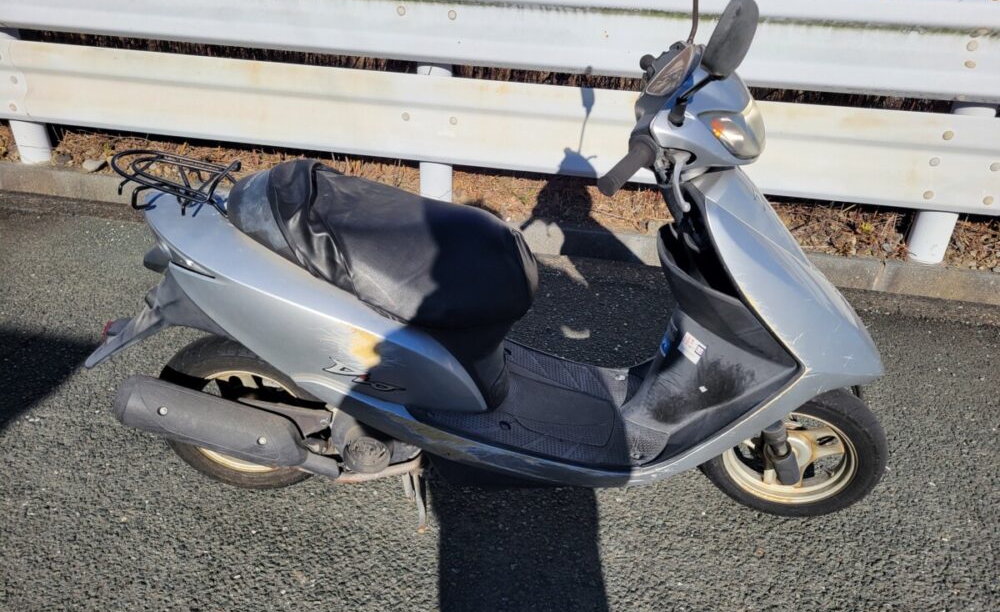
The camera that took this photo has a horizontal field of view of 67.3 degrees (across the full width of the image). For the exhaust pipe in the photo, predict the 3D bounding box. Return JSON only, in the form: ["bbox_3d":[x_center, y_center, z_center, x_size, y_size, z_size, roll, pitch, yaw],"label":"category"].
[{"bbox_3d":[-0.532,0.246,1.487,0.436,0.125,0.120,19,27,-10],"label":"exhaust pipe"}]

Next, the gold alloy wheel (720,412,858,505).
[{"bbox_3d":[0.643,0.323,1.678,0.277,0.277,0.075,8,36,11],"label":"gold alloy wheel"}]

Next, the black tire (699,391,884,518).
[{"bbox_3d":[0.643,0.323,1.678,0.408,0.408,0.090,8,36,11],"label":"black tire"}]

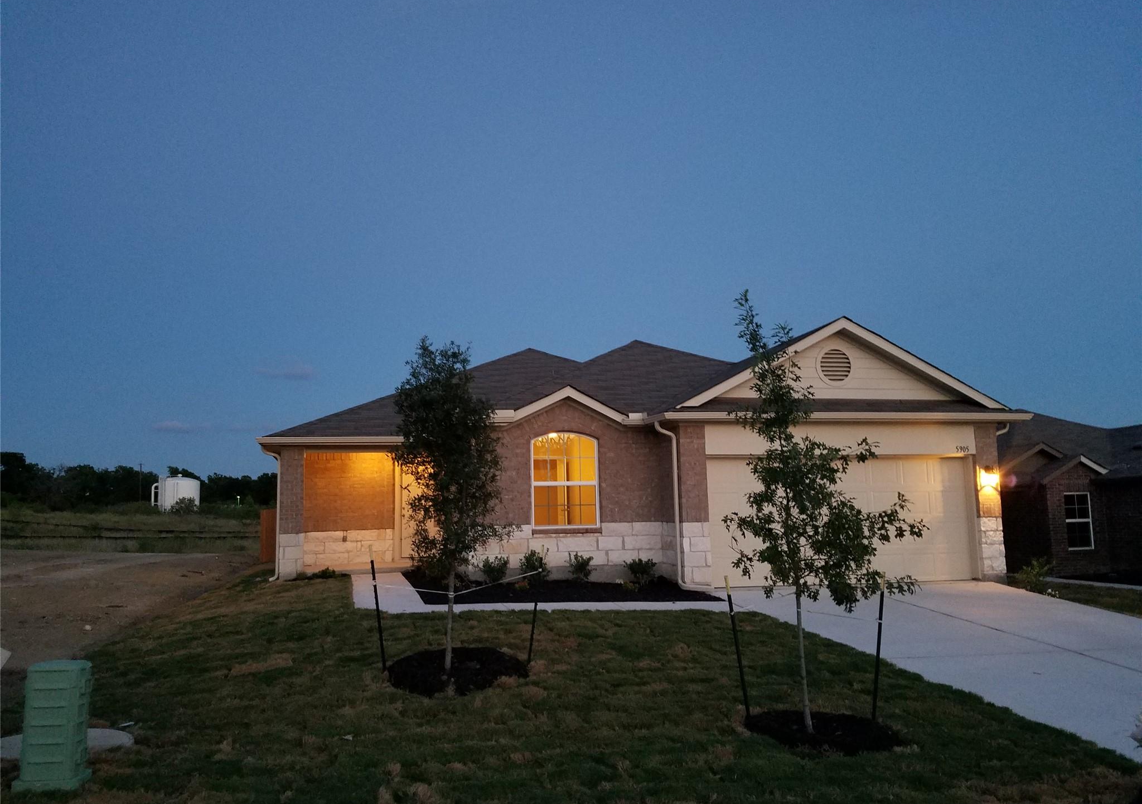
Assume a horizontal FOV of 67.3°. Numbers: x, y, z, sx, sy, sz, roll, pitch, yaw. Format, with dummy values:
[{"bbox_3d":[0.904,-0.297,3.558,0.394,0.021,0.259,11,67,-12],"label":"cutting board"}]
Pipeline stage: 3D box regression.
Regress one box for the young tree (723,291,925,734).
[{"bbox_3d":[1.696,0.696,5.765,1.343,2.940,1.250,-1,-7,0],"label":"young tree"}]

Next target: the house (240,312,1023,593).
[{"bbox_3d":[-0.333,1.209,21.785,13.150,5.950,17.500,1,-7,-11],"label":"house"}]

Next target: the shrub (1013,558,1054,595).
[{"bbox_3d":[7.042,2.631,13.076,0.647,0.507,0.600,-1,-7,0],"label":"shrub"}]

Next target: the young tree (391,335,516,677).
[{"bbox_3d":[-1.068,0.915,7.862,1.126,3.068,1.050,-1,-7,0],"label":"young tree"}]

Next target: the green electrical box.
[{"bbox_3d":[-2.882,1.792,4.843,0.340,0.665,0.260,0,-7,-4],"label":"green electrical box"}]

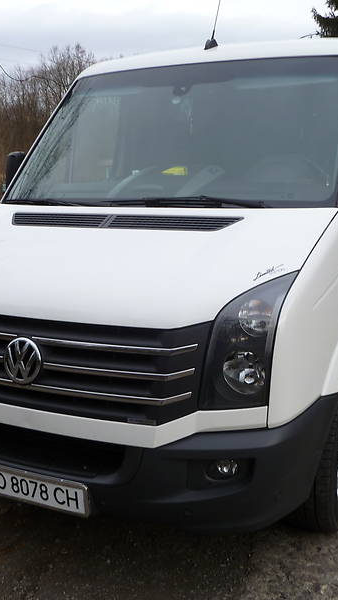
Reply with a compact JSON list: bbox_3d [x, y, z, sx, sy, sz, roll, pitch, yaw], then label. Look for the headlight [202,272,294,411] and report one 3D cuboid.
[{"bbox_3d":[0.271,0.140,2.175,0.250,0.435,0.340,5,12,27],"label":"headlight"}]

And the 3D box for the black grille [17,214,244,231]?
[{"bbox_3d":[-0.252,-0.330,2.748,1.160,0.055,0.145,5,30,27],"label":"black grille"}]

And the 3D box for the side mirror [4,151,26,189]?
[{"bbox_3d":[-0.888,-0.690,3.834,0.190,0.340,0.165,5,12,27],"label":"side mirror"}]

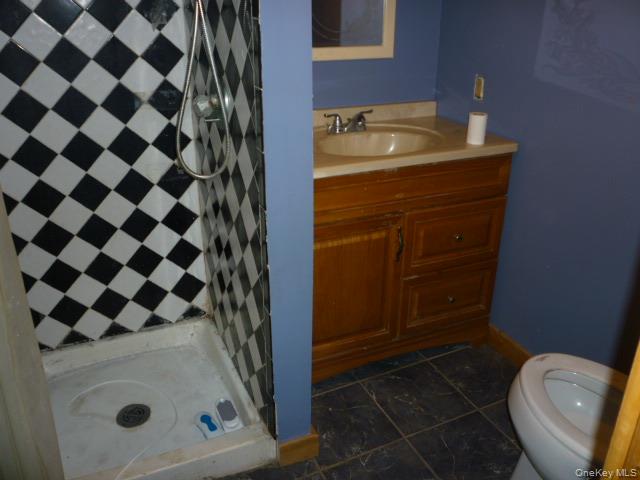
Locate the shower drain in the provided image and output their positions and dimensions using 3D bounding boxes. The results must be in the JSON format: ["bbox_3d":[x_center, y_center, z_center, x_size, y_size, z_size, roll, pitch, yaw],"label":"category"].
[{"bbox_3d":[-0.649,0.613,1.864,0.115,0.012,0.115,-11,26,-23],"label":"shower drain"}]

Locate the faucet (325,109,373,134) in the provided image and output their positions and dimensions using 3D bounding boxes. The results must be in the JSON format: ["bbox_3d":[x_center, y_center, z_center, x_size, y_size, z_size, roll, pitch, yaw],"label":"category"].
[{"bbox_3d":[0.116,-0.447,2.062,0.213,0.070,0.124,-11,26,-23],"label":"faucet"}]

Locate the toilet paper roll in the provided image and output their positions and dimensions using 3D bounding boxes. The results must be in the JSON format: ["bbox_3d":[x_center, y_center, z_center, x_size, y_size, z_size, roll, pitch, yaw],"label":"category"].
[{"bbox_3d":[0.559,-0.395,1.903,0.065,0.104,0.065,0,24,0],"label":"toilet paper roll"}]

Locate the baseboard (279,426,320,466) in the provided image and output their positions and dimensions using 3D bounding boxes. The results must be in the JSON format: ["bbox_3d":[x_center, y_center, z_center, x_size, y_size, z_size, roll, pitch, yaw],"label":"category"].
[{"bbox_3d":[-0.065,0.673,1.712,0.138,0.085,0.025,-11,26,-23],"label":"baseboard"}]

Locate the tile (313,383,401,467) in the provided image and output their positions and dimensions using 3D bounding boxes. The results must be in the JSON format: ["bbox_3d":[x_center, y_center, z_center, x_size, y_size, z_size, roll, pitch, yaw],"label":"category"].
[{"bbox_3d":[0.083,0.643,1.897,0.303,0.010,0.313,-11,26,-23],"label":"tile"}]

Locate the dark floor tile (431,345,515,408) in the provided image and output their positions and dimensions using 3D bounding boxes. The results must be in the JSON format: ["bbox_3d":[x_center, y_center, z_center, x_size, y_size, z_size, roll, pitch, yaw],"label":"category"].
[{"bbox_3d":[0.653,0.536,2.142,0.307,0.010,0.313,-11,26,-23],"label":"dark floor tile"}]

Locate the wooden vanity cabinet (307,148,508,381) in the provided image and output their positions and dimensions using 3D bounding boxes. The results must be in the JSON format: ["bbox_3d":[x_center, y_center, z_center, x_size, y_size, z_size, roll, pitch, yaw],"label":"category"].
[{"bbox_3d":[0.186,0.048,2.169,0.909,0.857,0.528,-11,26,-23],"label":"wooden vanity cabinet"}]

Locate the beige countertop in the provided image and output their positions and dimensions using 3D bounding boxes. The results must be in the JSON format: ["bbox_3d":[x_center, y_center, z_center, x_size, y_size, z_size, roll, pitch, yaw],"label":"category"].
[{"bbox_3d":[0.193,-0.357,1.986,0.927,0.037,0.538,-11,26,-23],"label":"beige countertop"}]

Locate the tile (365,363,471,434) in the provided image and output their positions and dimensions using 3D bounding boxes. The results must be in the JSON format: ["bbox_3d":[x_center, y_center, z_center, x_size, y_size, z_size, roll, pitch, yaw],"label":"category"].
[{"bbox_3d":[0.367,0.590,2.019,0.313,0.010,0.313,-11,26,-23],"label":"tile"}]

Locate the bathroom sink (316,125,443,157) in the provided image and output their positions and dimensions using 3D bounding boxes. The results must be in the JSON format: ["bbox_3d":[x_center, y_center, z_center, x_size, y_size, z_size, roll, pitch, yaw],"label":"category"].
[{"bbox_3d":[0.214,-0.310,1.996,0.468,0.138,0.408,-11,26,-23],"label":"bathroom sink"}]

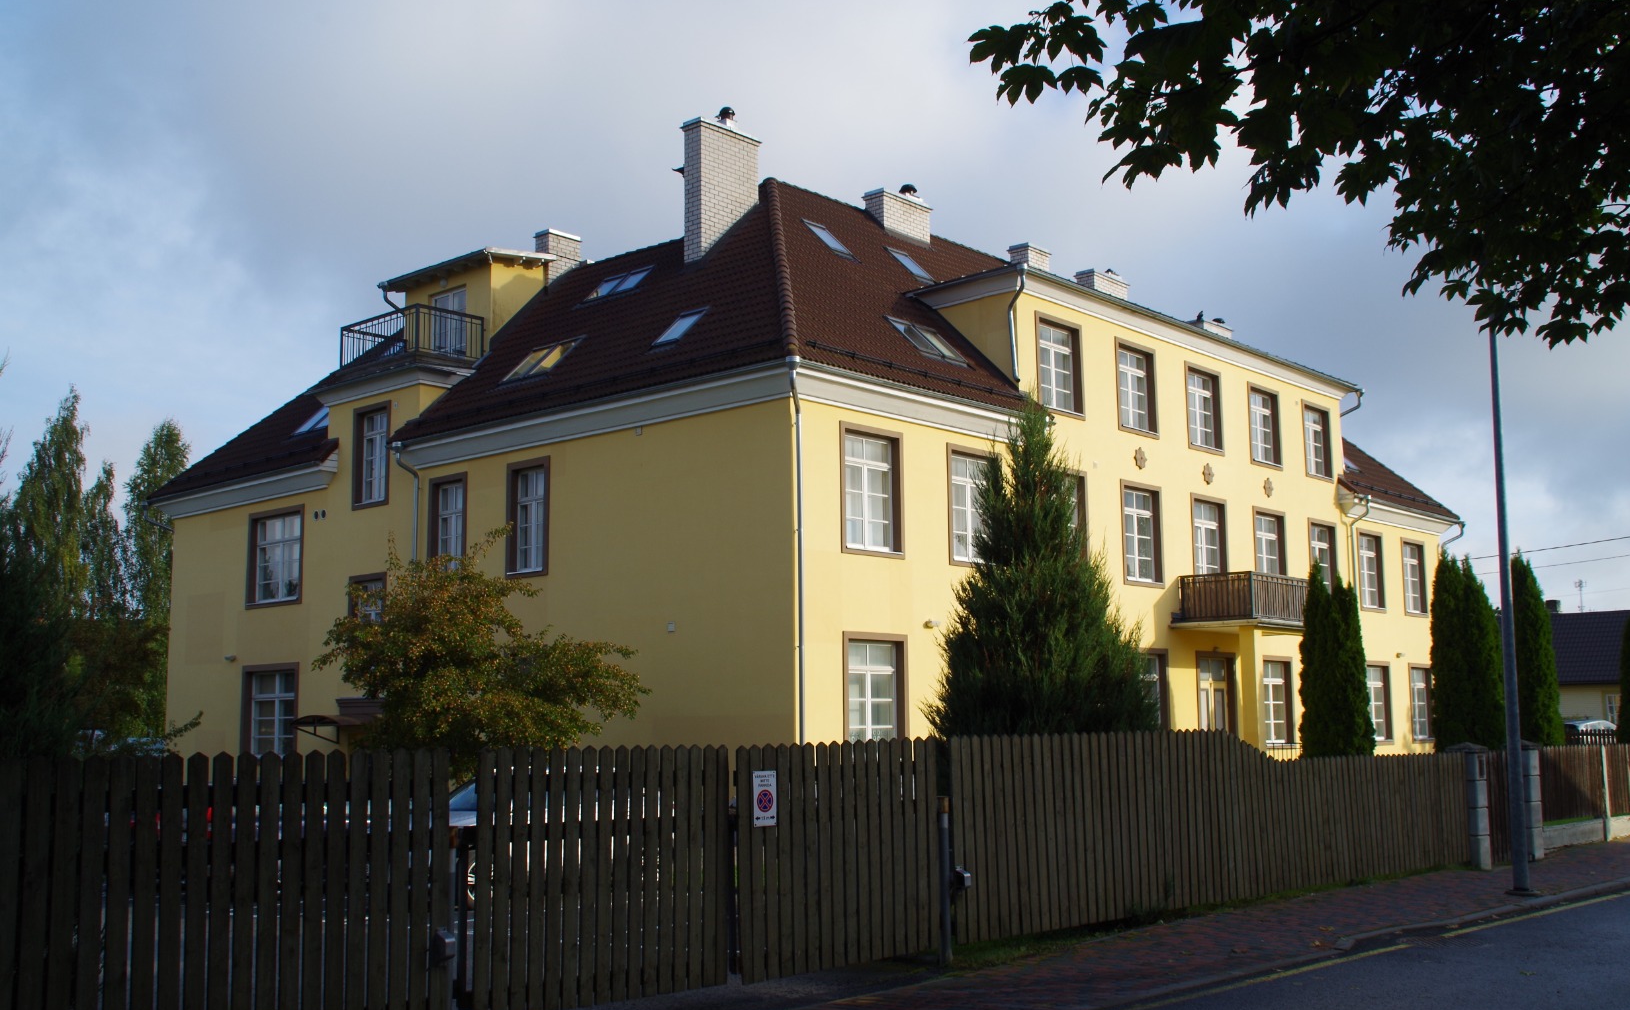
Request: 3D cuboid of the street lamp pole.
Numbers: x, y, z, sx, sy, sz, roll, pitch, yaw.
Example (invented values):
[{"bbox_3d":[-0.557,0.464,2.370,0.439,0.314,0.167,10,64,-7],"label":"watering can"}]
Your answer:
[{"bbox_3d":[6.490,0.634,15.319,0.300,5.900,0.300,-8,-10,40],"label":"street lamp pole"}]

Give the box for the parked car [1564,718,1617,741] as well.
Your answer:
[{"bbox_3d":[21.165,6.696,44.900,1.780,1.470,4.300,0,-8,-10],"label":"parked car"}]

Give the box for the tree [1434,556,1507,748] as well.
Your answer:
[{"bbox_3d":[14.447,3.773,35.526,1.400,5.380,1.550,-8,-11,41],"label":"tree"}]

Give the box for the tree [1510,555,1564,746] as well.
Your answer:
[{"bbox_3d":[16.175,3.822,36.222,1.150,5.430,1.200,-8,-11,41],"label":"tree"}]

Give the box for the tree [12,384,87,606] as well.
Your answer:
[{"bbox_3d":[-23.267,2.575,49.149,2.900,12.433,2.900,-1,-8,0],"label":"tree"}]

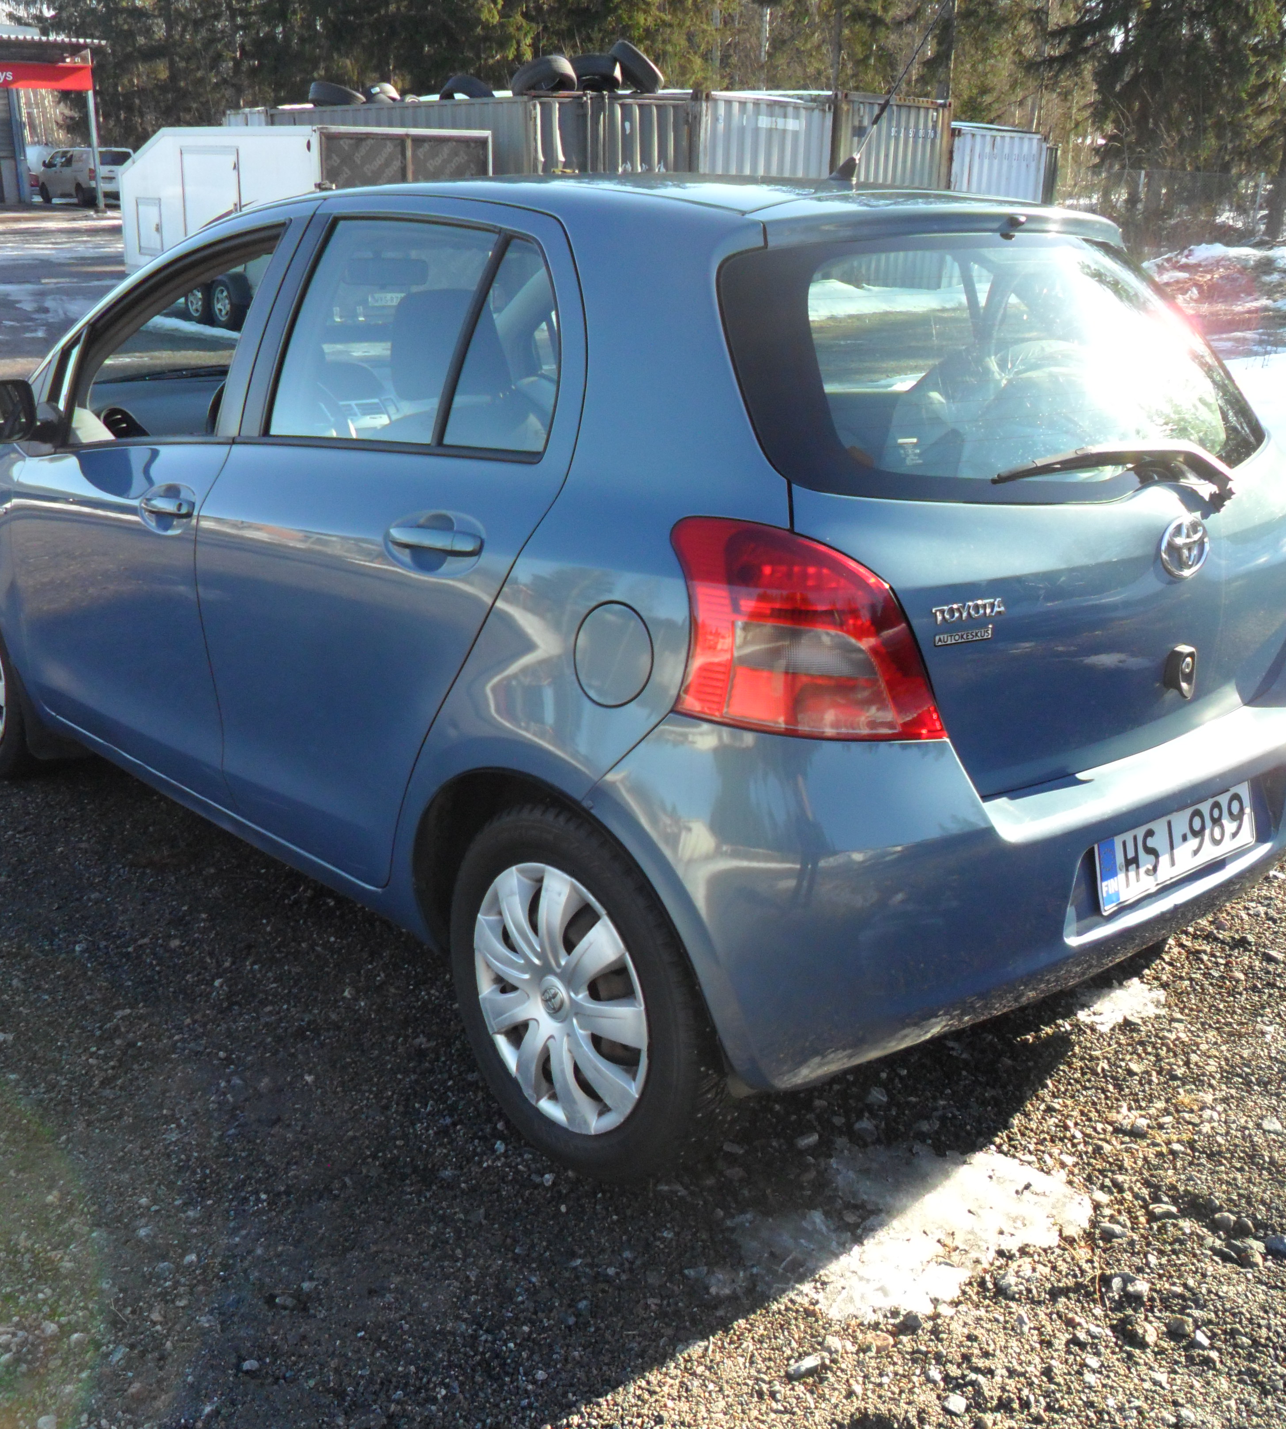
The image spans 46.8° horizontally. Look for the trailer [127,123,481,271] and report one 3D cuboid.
[{"bbox_3d":[-3.973,-5.534,16.879,2.233,2.042,4.700,-17,27,-40],"label":"trailer"}]

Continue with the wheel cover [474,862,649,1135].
[{"bbox_3d":[-0.117,0.408,2.156,0.060,0.402,0.402,-13,21,-39],"label":"wheel cover"}]

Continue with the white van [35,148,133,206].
[{"bbox_3d":[-20.060,-19.349,53.407,1.900,1.950,4.850,-18,27,-41],"label":"white van"}]

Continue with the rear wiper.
[{"bbox_3d":[0.678,-0.322,2.072,0.510,0.112,0.080,-10,19,-32],"label":"rear wiper"}]

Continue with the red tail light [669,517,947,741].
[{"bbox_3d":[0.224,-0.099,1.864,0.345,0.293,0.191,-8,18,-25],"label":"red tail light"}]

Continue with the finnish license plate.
[{"bbox_3d":[0.811,0.196,2.241,0.442,0.113,0.015,-13,12,-39],"label":"finnish license plate"}]

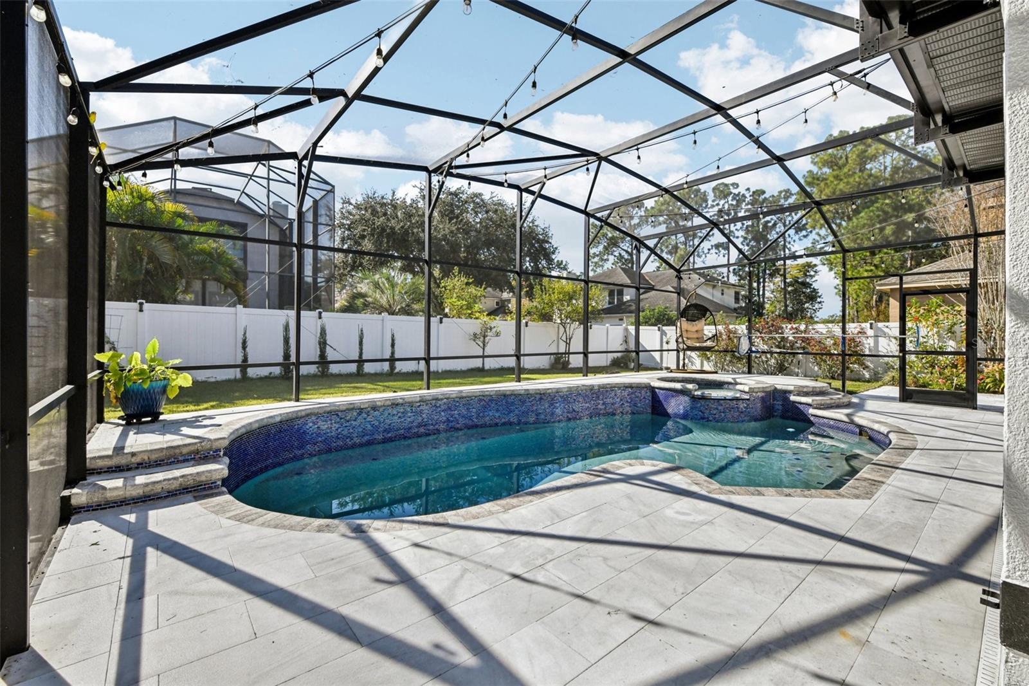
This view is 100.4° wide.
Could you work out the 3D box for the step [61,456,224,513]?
[{"bbox_3d":[-2.739,1.058,3.269,0.860,0.163,0.430,0,0,-40],"label":"step"}]

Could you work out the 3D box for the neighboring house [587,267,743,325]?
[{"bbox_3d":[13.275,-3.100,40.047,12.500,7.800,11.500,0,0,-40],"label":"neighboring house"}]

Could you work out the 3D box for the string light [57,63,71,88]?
[{"bbox_3d":[-2.502,-1.486,2.380,0.050,0.120,0.050,0,0,-40],"label":"string light"}]

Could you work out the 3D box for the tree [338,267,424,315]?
[{"bbox_3d":[-5.899,-1.200,19.000,3.700,4.300,3.700,0,0,-17],"label":"tree"}]

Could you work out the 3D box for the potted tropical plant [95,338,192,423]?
[{"bbox_3d":[-3.744,0.375,4.330,0.740,0.850,0.700,0,0,-41],"label":"potted tropical plant"}]

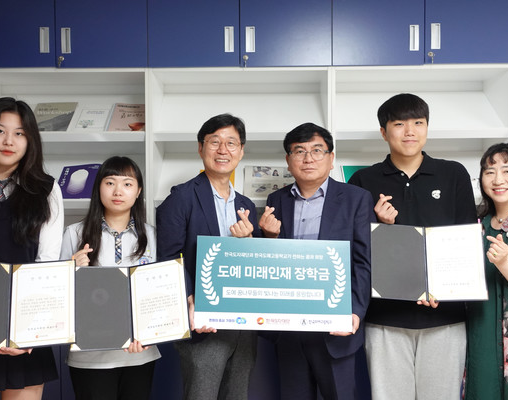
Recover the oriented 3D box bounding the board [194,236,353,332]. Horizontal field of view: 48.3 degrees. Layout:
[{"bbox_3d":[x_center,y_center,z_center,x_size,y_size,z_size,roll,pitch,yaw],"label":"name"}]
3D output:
[{"bbox_3d":[0.077,0.317,2.152,0.592,0.346,0.015,2,-14,-5],"label":"board"}]

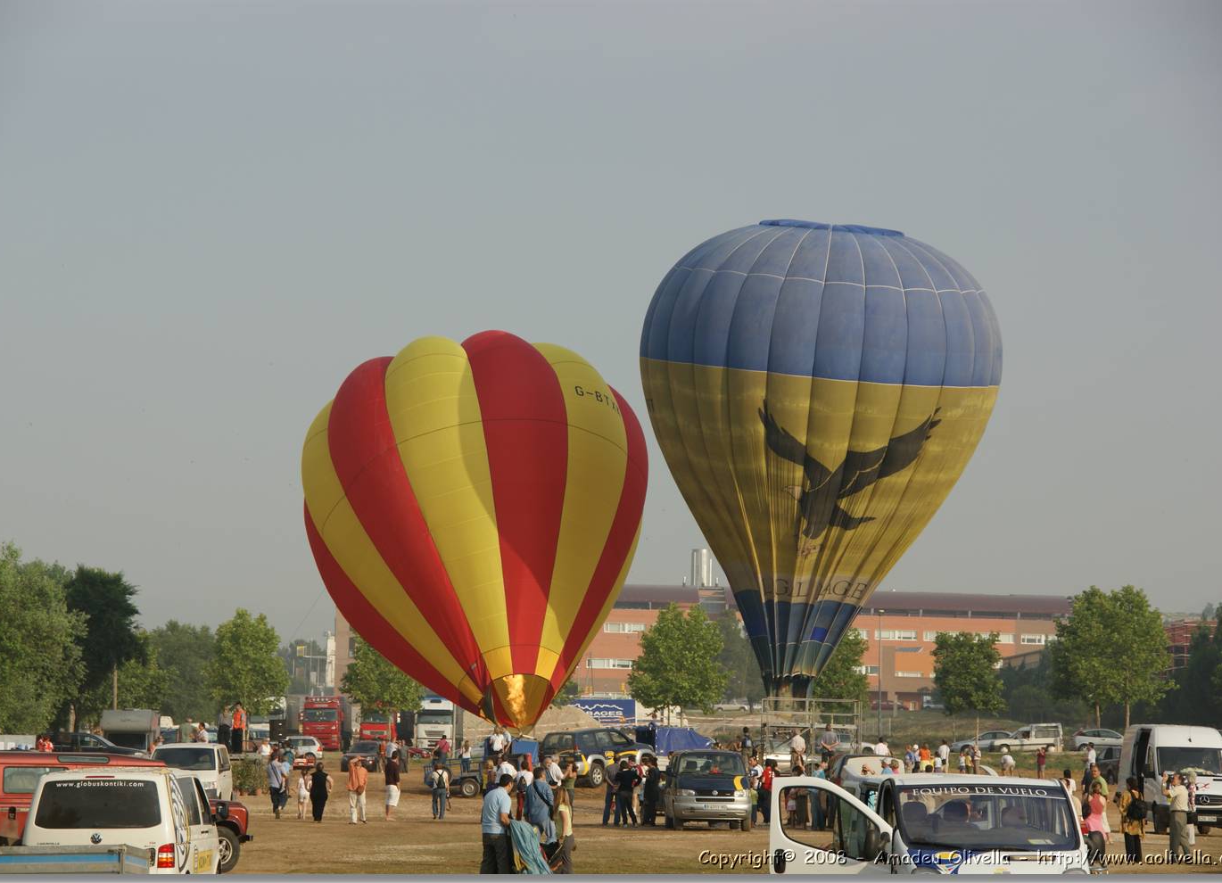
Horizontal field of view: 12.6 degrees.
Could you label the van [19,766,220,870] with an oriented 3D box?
[{"bbox_3d":[-6.160,5.100,70.600,1.920,1.970,4.900,0,-3,3],"label":"van"}]

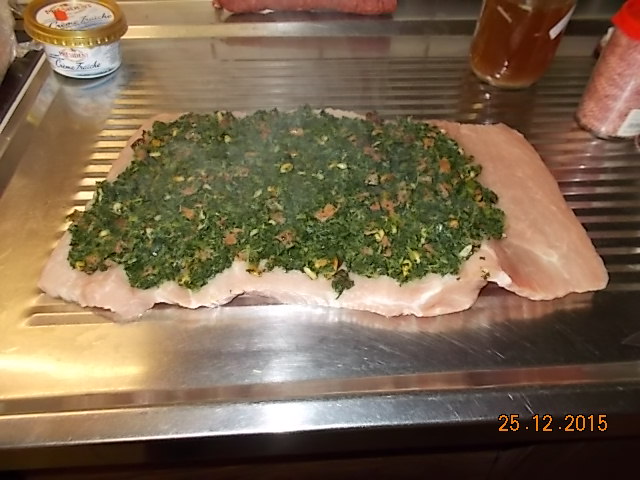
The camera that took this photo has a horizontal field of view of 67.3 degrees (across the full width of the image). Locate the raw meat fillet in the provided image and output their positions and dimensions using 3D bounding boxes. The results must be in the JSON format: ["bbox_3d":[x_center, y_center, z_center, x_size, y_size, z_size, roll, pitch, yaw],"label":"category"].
[{"bbox_3d":[0.004,-0.034,0.369,0.378,0.031,0.206,-1,48,-3],"label":"raw meat fillet"}]

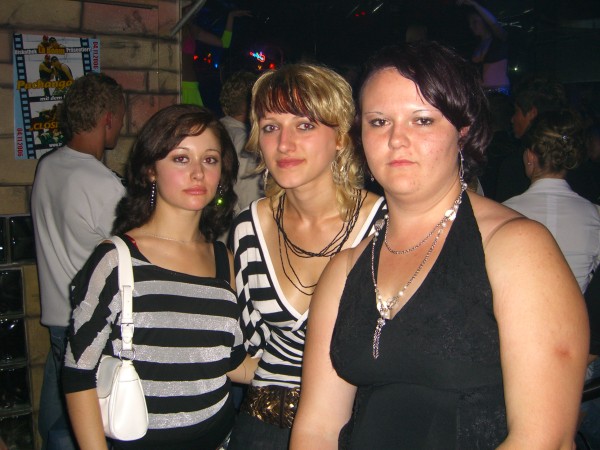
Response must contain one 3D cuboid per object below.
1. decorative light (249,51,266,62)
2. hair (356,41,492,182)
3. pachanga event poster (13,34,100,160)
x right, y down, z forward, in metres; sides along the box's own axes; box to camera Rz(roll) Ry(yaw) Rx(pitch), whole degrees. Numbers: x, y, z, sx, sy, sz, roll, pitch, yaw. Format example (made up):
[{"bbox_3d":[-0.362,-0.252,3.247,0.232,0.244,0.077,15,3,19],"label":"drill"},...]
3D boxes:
[{"bbox_3d":[-0.387,-1.535,6.000,0.160,0.110,0.050,2,8,0],"label":"decorative light"},{"bbox_3d":[0.202,-0.181,1.070,0.205,0.225,0.225,5,9,22],"label":"hair"},{"bbox_3d":[-1.088,-0.571,2.950,0.375,0.545,0.015,-1,8,-19],"label":"pachanga event poster"}]

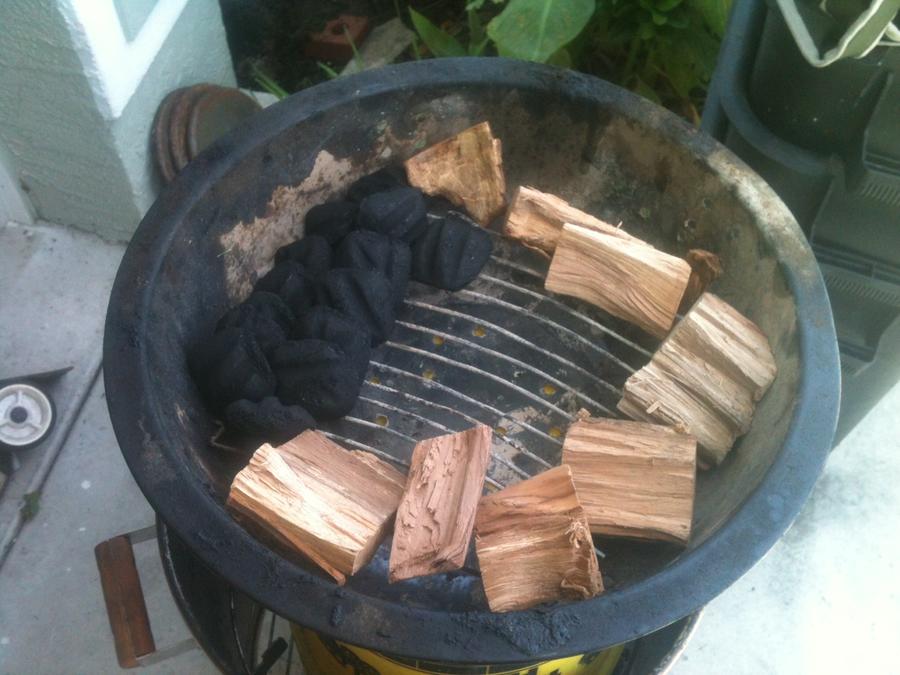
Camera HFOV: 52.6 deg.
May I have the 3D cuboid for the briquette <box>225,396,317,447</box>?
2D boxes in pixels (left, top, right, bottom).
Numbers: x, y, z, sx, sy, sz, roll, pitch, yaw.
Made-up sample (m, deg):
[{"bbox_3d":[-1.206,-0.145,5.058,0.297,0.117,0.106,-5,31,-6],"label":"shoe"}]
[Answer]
[{"bbox_3d":[-0.099,0.050,0.501,0.049,0.030,0.047,-2,22,0],"label":"briquette"}]

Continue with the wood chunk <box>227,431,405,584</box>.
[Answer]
[{"bbox_3d":[-0.068,0.087,0.470,0.072,0.038,0.052,27,56,14],"label":"wood chunk"}]

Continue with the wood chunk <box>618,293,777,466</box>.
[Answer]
[{"bbox_3d":[0.141,0.026,0.518,0.071,0.037,0.067,-42,60,4],"label":"wood chunk"}]

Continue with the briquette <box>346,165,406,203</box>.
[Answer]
[{"bbox_3d":[-0.045,-0.090,0.596,0.048,0.030,0.047,-21,75,-20],"label":"briquette"}]

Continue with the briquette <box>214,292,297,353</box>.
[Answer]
[{"bbox_3d":[-0.113,-0.008,0.529,0.049,0.031,0.049,1,54,-36],"label":"briquette"}]

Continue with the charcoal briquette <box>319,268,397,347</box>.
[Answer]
[{"bbox_3d":[-0.056,-0.018,0.543,0.030,0.049,0.046,-8,32,50],"label":"charcoal briquette"}]

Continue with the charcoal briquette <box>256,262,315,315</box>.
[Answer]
[{"bbox_3d":[-0.101,-0.030,0.556,0.049,0.031,0.049,22,56,-16],"label":"charcoal briquette"}]

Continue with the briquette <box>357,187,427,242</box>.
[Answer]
[{"bbox_3d":[-0.037,-0.077,0.573,0.048,0.030,0.046,-18,30,2],"label":"briquette"}]

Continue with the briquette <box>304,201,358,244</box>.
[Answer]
[{"bbox_3d":[-0.069,-0.064,0.571,0.048,0.030,0.046,-40,96,-28],"label":"briquette"}]

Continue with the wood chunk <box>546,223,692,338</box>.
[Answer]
[{"bbox_3d":[0.104,-0.036,0.568,0.080,0.030,0.043,23,100,14],"label":"wood chunk"}]

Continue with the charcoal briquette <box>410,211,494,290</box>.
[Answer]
[{"bbox_3d":[0.001,-0.055,0.586,0.051,0.031,0.051,5,55,2],"label":"charcoal briquette"}]

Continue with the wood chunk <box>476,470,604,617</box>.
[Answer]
[{"bbox_3d":[0.045,0.104,0.467,0.053,0.049,0.051,-9,56,-8],"label":"wood chunk"}]

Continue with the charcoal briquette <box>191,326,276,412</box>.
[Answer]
[{"bbox_3d":[-0.120,0.017,0.509,0.048,0.031,0.048,-48,66,12],"label":"charcoal briquette"}]

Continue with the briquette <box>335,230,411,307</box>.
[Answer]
[{"bbox_3d":[-0.048,-0.043,0.558,0.047,0.030,0.049,-18,91,-26],"label":"briquette"}]

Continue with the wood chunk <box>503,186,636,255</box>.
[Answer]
[{"bbox_3d":[0.084,-0.074,0.599,0.087,0.036,0.037,23,58,14],"label":"wood chunk"}]

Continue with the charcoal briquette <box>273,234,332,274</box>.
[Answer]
[{"bbox_3d":[-0.085,-0.042,0.555,0.048,0.030,0.046,-42,97,-28],"label":"charcoal briquette"}]

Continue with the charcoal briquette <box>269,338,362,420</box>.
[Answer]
[{"bbox_3d":[-0.075,0.023,0.518,0.051,0.031,0.051,1,61,-7],"label":"charcoal briquette"}]

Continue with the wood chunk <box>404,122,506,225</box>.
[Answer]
[{"bbox_3d":[0.004,-0.109,0.603,0.066,0.062,0.036,4,20,-8],"label":"wood chunk"}]

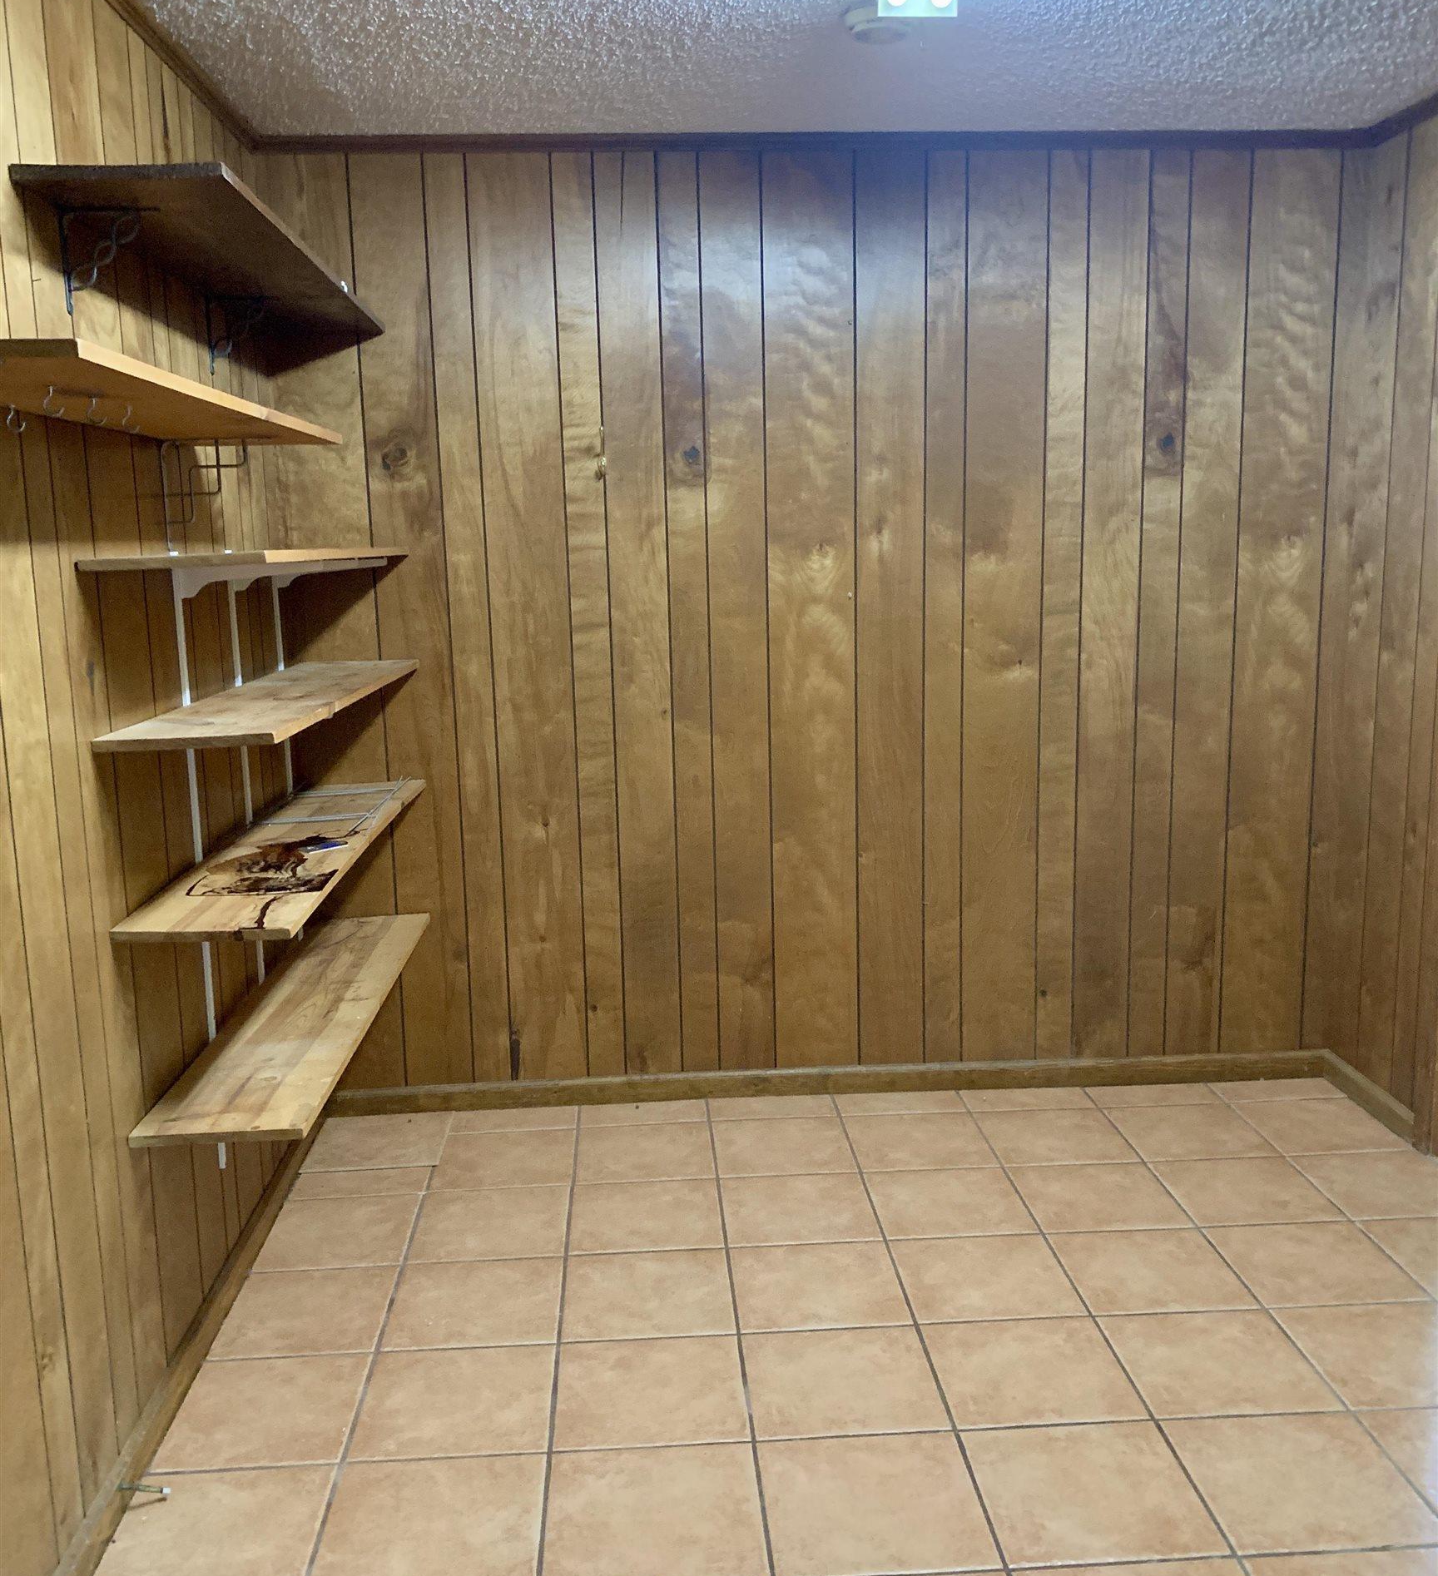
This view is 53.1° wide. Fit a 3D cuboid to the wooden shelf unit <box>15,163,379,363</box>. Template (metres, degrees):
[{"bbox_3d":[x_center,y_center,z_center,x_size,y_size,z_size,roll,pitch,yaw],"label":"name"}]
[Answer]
[{"bbox_3d":[-0.908,-0.918,2.796,0.292,0.172,1.507,-2,9,-4],"label":"wooden shelf unit"}]

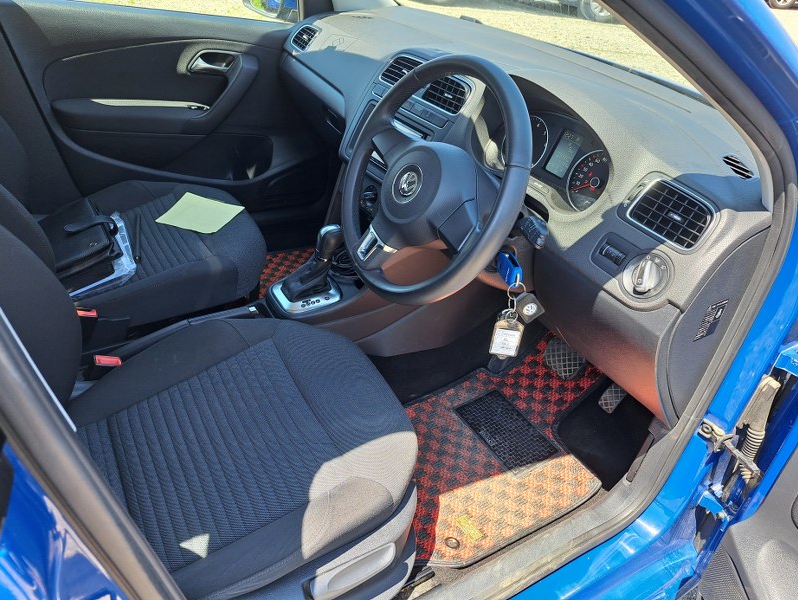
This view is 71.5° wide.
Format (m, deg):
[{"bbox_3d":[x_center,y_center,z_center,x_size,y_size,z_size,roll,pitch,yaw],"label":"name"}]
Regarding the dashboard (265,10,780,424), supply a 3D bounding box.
[{"bbox_3d":[0.172,-0.326,1.355,0.590,0.540,1.395,-13,39,-32],"label":"dashboard"}]

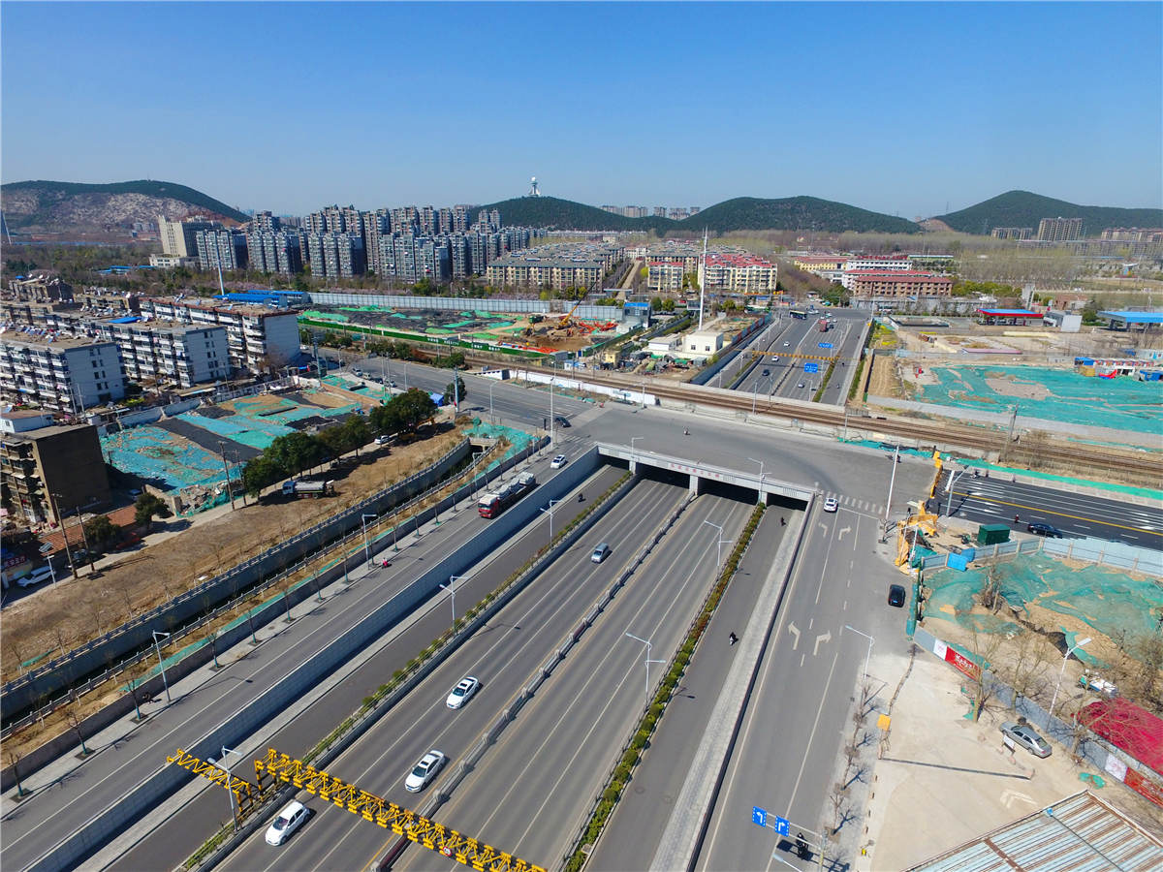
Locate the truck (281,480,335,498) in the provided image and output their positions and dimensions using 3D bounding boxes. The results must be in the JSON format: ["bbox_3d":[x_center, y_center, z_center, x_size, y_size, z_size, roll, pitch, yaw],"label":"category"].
[{"bbox_3d":[-47.780,9.198,118.071,8.100,2.850,2.500,-1,18,-3],"label":"truck"}]

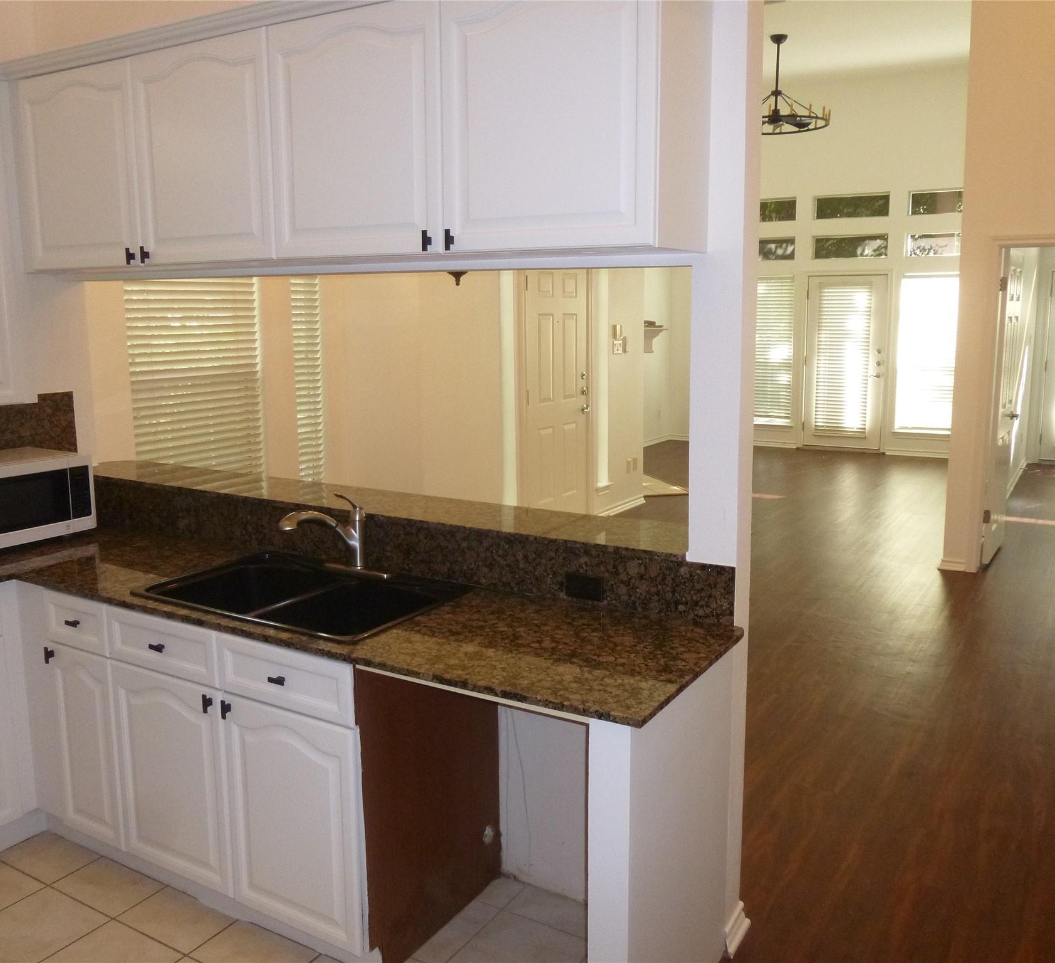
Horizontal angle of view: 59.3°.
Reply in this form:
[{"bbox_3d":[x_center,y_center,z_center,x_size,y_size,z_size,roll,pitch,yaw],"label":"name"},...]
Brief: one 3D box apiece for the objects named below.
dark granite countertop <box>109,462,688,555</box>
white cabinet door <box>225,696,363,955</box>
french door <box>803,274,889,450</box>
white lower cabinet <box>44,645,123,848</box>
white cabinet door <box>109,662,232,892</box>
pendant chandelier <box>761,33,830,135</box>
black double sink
[{"bbox_3d":[-0.589,0.070,3.089,2.550,0.030,0.360,5,12,31],"label":"dark granite countertop"},{"bbox_3d":[-0.594,0.857,2.357,0.455,0.590,0.025,5,12,31],"label":"white cabinet door"},{"bbox_3d":[3.852,-1.427,11.238,0.920,2.050,0.050,5,12,31],"label":"french door"},{"bbox_3d":[-1.328,0.789,2.801,0.305,0.590,0.025,5,12,31],"label":"white lower cabinet"},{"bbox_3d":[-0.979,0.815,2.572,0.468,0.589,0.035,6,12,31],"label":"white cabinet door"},{"bbox_3d":[2.310,-3.696,8.575,0.950,0.800,0.950,5,12,31],"label":"pendant chandelier"},{"bbox_3d":[-0.628,0.403,2.609,0.840,0.200,0.530,5,12,31],"label":"black double sink"}]

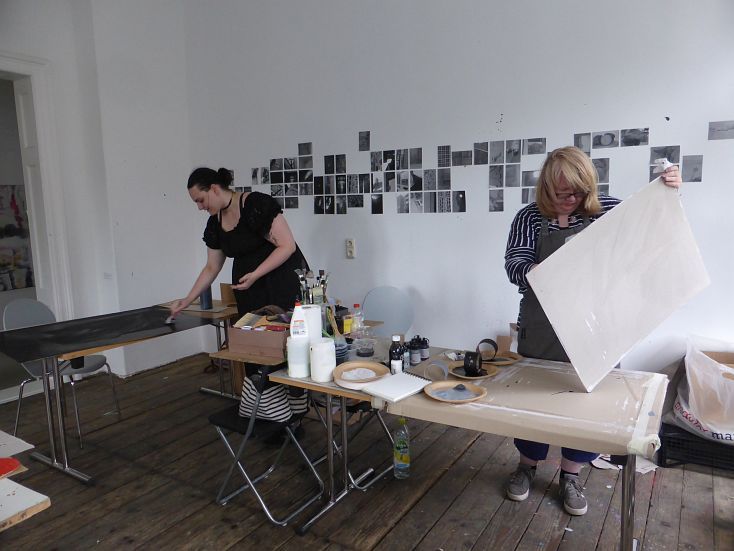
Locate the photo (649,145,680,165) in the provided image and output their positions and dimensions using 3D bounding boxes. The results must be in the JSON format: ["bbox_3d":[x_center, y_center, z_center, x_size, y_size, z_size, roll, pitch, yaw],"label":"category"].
[{"bbox_3d":[1.729,-0.692,2.948,0.150,0.100,0.005,4,9,33],"label":"photo"}]

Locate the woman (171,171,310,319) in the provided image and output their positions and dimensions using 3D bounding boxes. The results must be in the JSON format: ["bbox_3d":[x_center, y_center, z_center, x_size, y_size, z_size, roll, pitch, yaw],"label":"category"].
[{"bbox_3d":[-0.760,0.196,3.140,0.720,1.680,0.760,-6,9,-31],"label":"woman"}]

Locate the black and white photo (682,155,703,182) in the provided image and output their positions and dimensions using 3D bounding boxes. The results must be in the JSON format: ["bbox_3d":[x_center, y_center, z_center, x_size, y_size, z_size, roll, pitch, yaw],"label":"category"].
[{"bbox_3d":[1.795,-0.585,2.804,0.099,0.146,0.006,4,9,33],"label":"black and white photo"}]

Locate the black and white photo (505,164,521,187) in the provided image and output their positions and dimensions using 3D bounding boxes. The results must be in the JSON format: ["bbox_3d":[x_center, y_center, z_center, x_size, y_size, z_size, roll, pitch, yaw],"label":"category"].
[{"bbox_3d":[0.989,-0.672,3.442,0.100,0.150,0.005,4,9,33],"label":"black and white photo"}]

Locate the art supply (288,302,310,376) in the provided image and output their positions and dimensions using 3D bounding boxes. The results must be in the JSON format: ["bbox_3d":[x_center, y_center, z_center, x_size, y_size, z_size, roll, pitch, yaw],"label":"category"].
[{"bbox_3d":[-0.298,0.277,2.244,0.095,0.300,0.095,-2,8,-6],"label":"art supply"}]

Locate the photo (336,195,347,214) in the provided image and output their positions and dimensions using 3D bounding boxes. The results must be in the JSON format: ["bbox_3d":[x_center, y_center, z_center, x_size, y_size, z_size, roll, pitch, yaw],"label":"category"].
[{"bbox_3d":[-0.200,-0.557,4.034,0.096,0.145,0.004,4,9,33],"label":"photo"}]

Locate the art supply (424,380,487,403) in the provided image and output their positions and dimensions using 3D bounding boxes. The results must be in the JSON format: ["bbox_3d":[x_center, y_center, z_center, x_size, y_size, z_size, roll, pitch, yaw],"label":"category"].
[{"bbox_3d":[0.337,0.443,1.928,0.240,0.032,0.240,-2,8,-6],"label":"art supply"}]

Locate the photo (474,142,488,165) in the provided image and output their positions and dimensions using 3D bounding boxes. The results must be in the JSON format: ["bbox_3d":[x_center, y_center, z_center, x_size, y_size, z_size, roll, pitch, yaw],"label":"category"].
[{"bbox_3d":[0.806,-0.857,3.591,0.101,0.151,0.010,4,8,32],"label":"photo"}]

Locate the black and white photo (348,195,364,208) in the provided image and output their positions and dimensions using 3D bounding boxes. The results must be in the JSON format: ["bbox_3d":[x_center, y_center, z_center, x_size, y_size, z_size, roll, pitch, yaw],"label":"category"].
[{"bbox_3d":[-0.092,-0.607,4.190,0.151,0.101,0.010,4,8,32],"label":"black and white photo"}]

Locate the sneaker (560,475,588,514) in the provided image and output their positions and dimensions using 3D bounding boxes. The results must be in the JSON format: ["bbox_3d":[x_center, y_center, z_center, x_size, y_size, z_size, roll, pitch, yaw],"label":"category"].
[{"bbox_3d":[1.023,1.070,2.550,0.102,0.106,0.270,0,8,9],"label":"sneaker"}]

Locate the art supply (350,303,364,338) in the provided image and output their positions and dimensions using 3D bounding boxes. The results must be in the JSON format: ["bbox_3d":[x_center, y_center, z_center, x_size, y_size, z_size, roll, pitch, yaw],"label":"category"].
[{"bbox_3d":[-0.054,0.248,2.787,0.077,0.182,0.077,-1,8,-1],"label":"art supply"}]

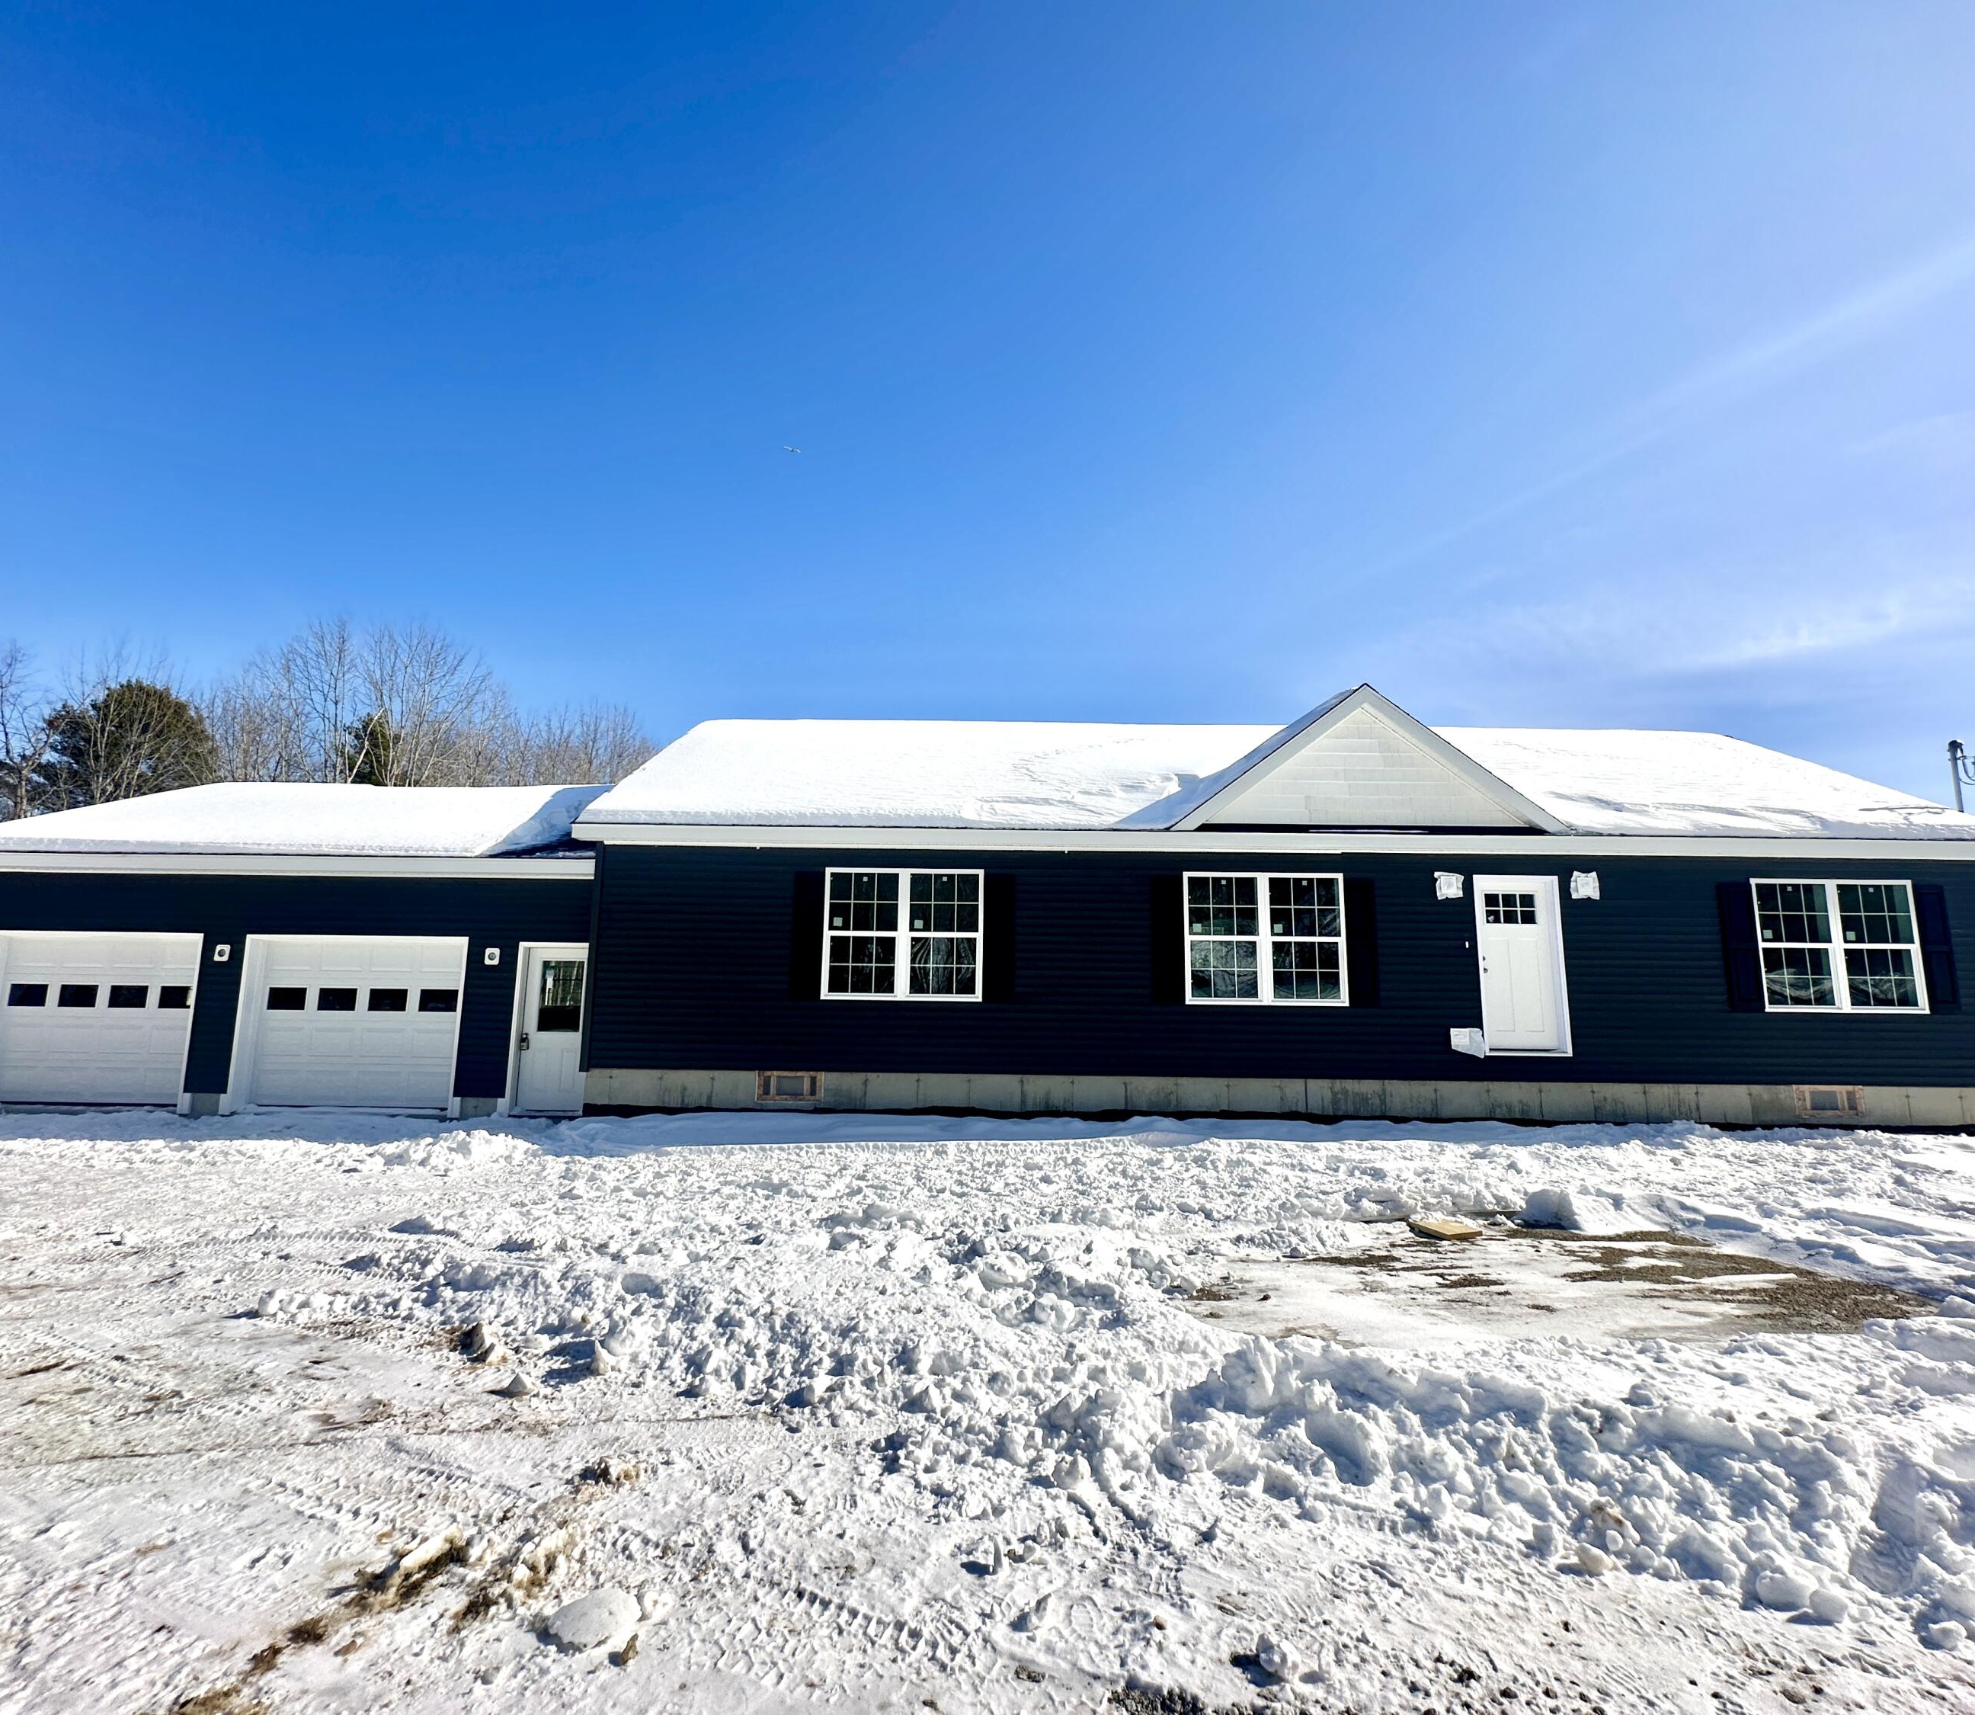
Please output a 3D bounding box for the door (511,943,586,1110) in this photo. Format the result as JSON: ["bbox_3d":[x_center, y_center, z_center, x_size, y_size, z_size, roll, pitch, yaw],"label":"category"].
[{"bbox_3d":[-5.446,2.180,11.719,0.940,2.060,0.080,1,-8,1],"label":"door"}]

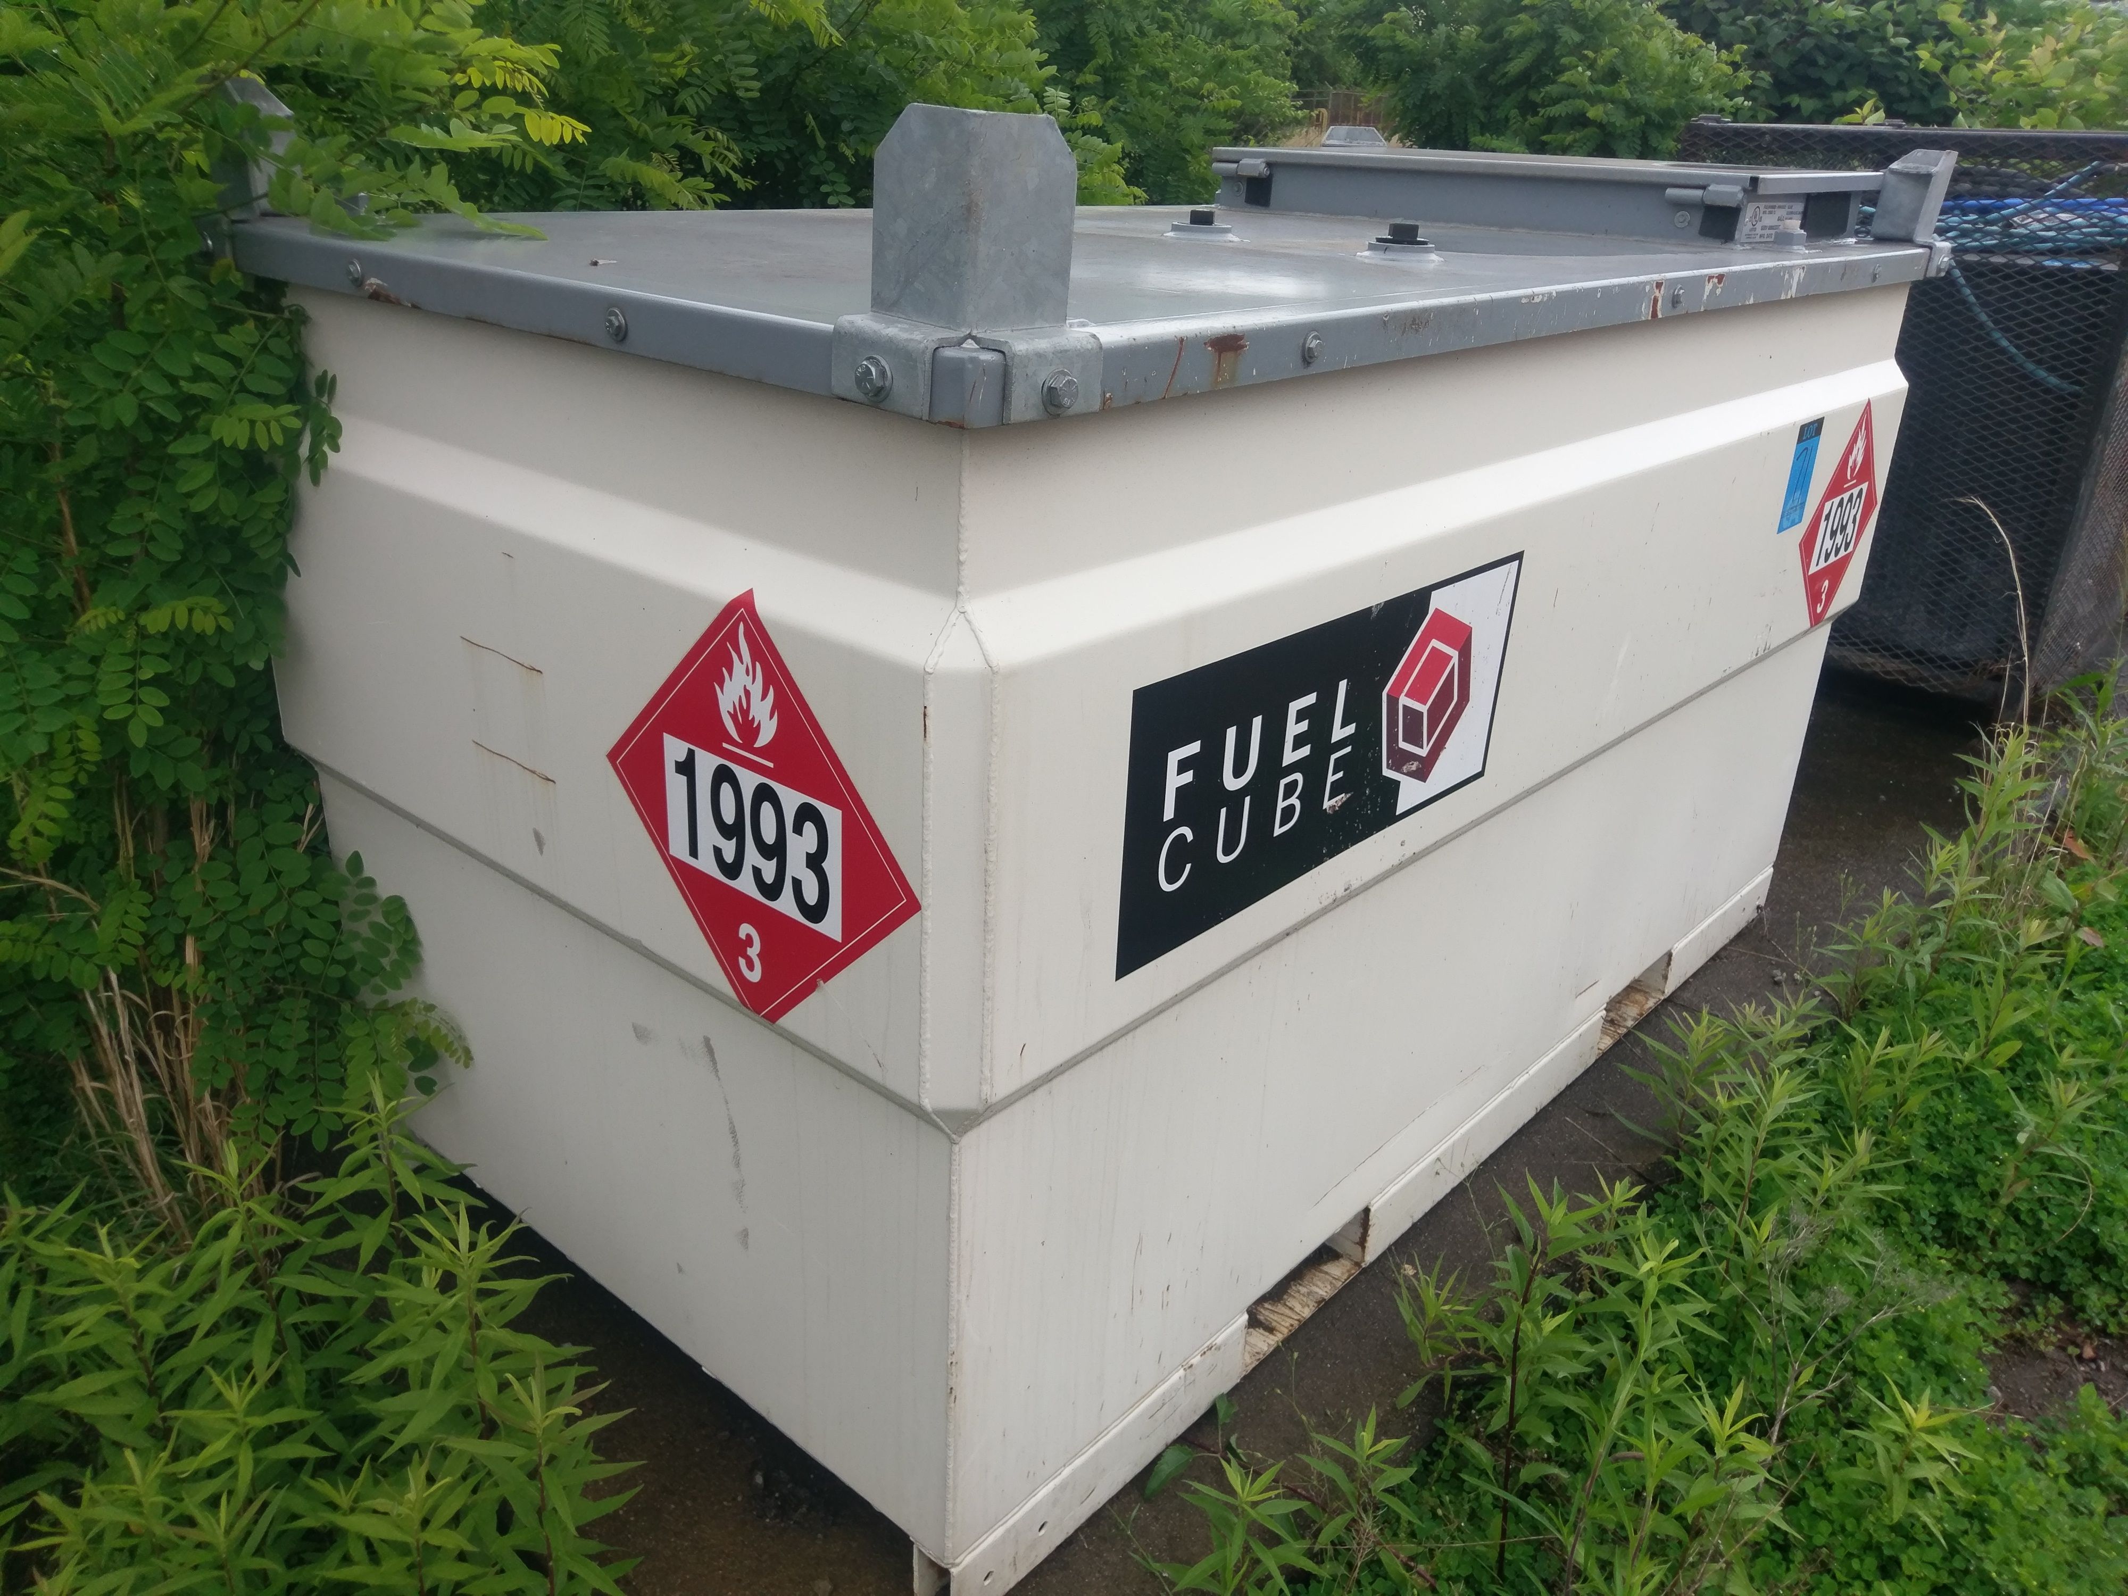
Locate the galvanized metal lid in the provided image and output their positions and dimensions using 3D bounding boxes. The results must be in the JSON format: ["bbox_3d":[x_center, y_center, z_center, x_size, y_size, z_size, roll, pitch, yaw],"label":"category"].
[{"bbox_3d":[0.244,-0.764,2.054,1.103,0.188,2.156,21,29,37],"label":"galvanized metal lid"}]

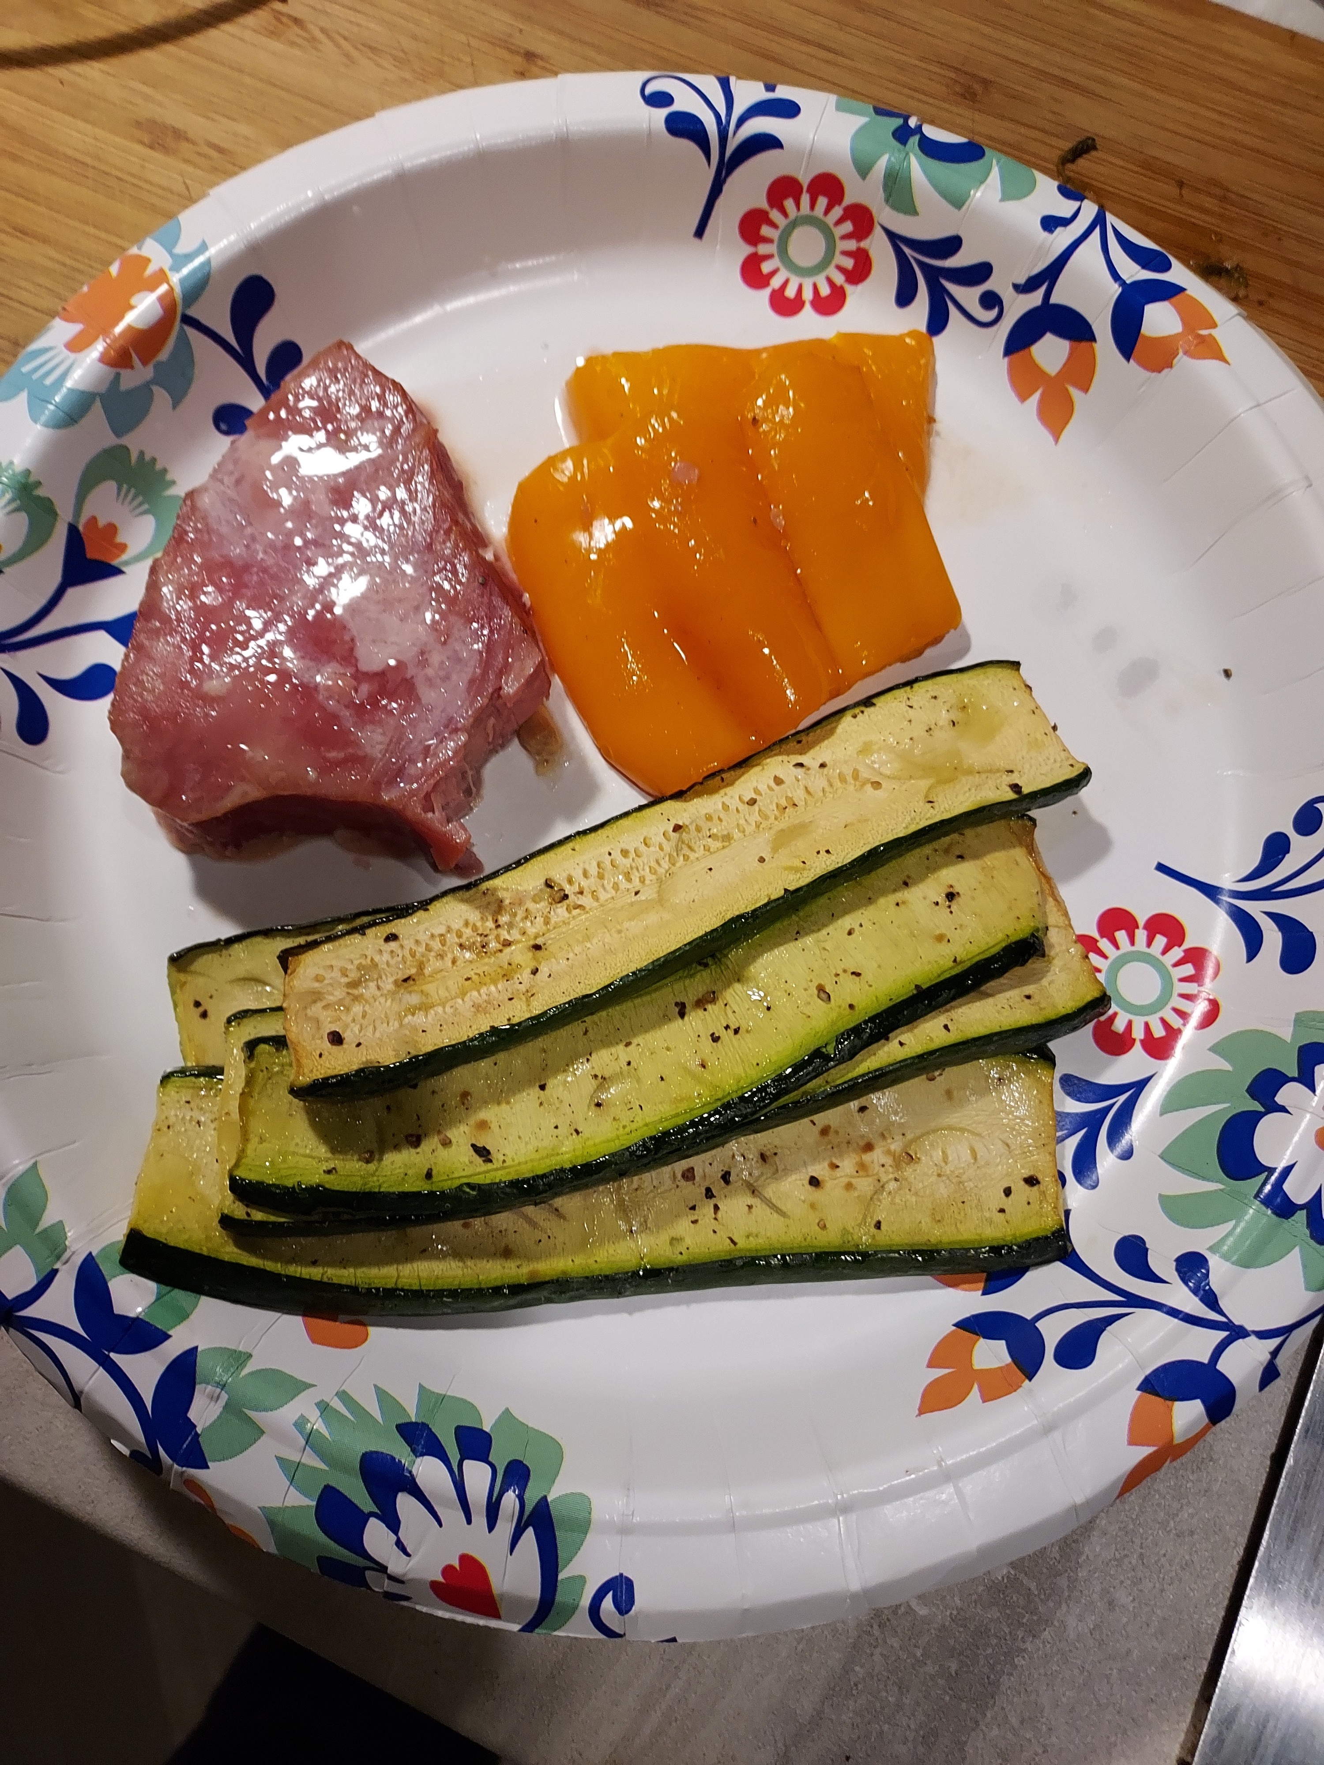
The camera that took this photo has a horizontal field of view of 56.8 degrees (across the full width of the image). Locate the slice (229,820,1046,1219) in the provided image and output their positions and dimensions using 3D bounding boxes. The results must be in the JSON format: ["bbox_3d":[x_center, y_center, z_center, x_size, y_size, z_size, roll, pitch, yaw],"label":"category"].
[{"bbox_3d":[-0.001,0.024,0.188,0.132,0.013,0.034,-16,77,-5],"label":"slice"}]

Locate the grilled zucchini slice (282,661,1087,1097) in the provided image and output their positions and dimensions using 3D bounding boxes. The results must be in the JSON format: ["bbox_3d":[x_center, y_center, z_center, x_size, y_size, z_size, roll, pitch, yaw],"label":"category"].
[{"bbox_3d":[0.003,-0.001,0.190,0.129,0.013,0.031,-22,78,-6],"label":"grilled zucchini slice"}]

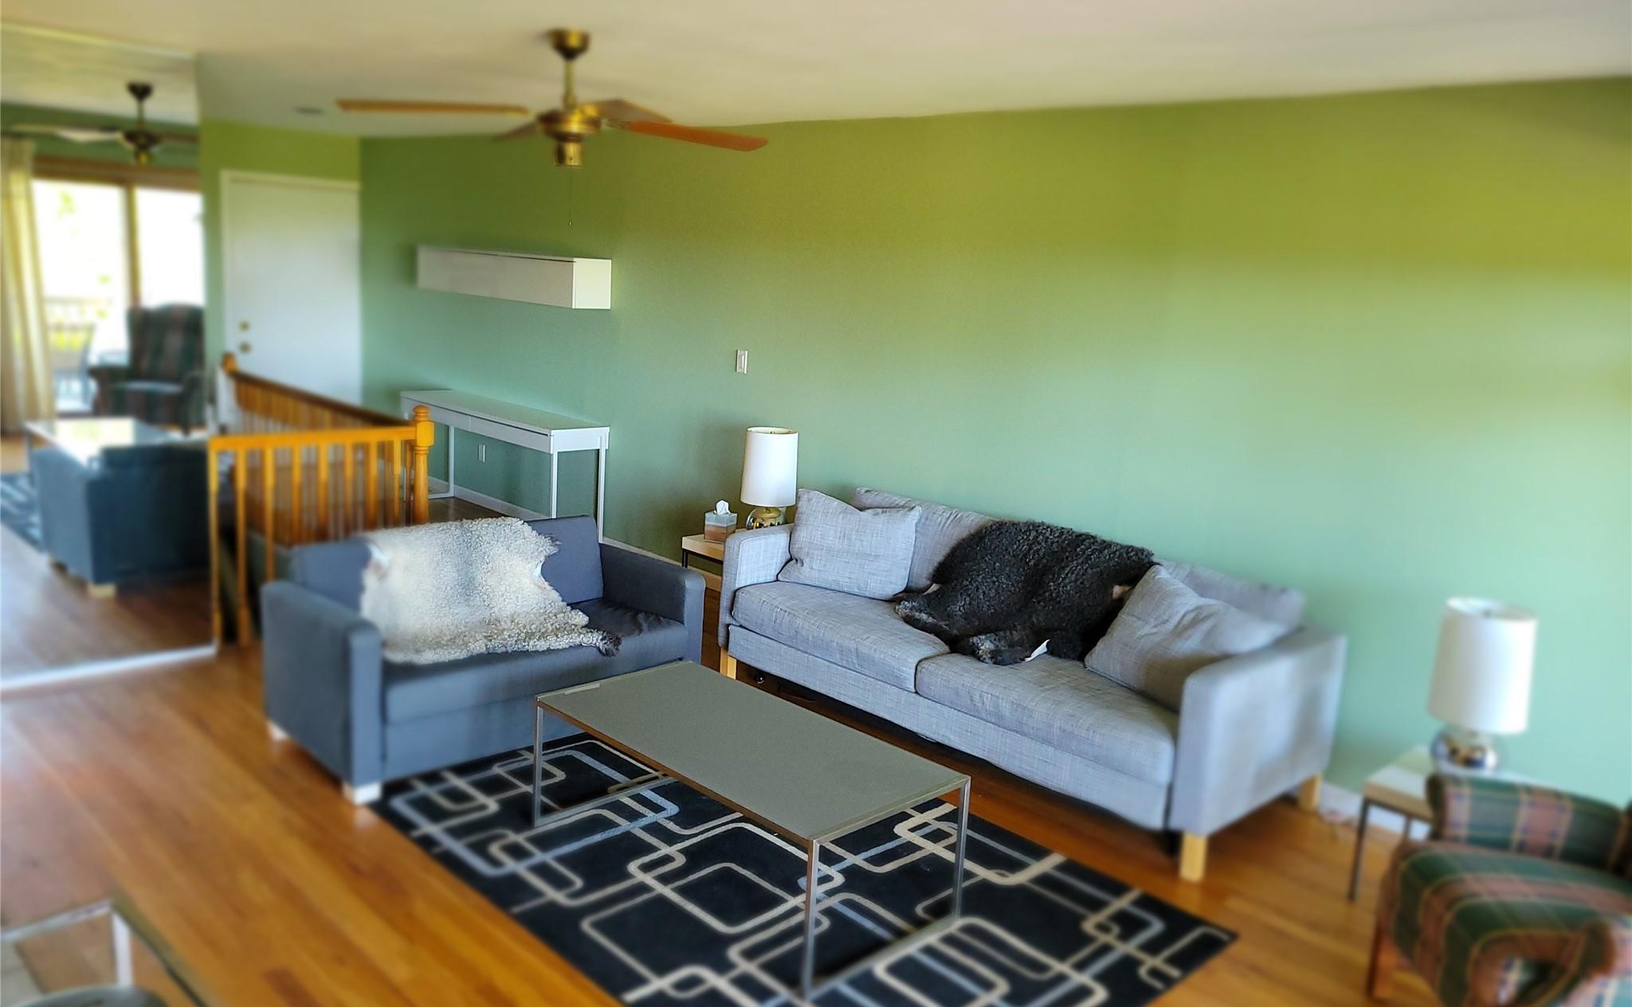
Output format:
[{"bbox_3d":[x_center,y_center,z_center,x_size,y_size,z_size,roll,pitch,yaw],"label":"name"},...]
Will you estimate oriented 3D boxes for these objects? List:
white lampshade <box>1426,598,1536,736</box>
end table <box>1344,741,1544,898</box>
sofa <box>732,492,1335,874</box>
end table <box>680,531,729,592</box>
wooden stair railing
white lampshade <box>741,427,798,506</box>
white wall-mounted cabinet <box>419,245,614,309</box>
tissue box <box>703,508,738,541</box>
[{"bbox_3d":[1.967,0.478,3.614,0.262,0.345,0.262,14,15,43],"label":"white lampshade"},{"bbox_3d":[1.912,1.029,3.611,0.480,0.395,0.450,14,16,43],"label":"end table"},{"bbox_3d":[0.707,0.523,4.731,2.260,0.780,0.890,14,15,43],"label":"sofa"},{"bbox_3d":[-0.350,0.386,6.104,0.500,0.395,0.430,14,16,43],"label":"end table"},{"bbox_3d":[-3.110,-0.162,6.441,2.600,1.000,1.100,14,15,43],"label":"wooden stair railing"},{"bbox_3d":[-0.217,-0.166,5.890,0.265,0.345,0.265,3,11,-1],"label":"white lampshade"},{"bbox_3d":[-1.949,-1.436,7.750,1.810,0.280,0.260,14,15,43],"label":"white wall-mounted cabinet"},{"bbox_3d":[-0.461,0.111,6.074,0.120,0.140,0.120,8,12,23],"label":"tissue box"}]

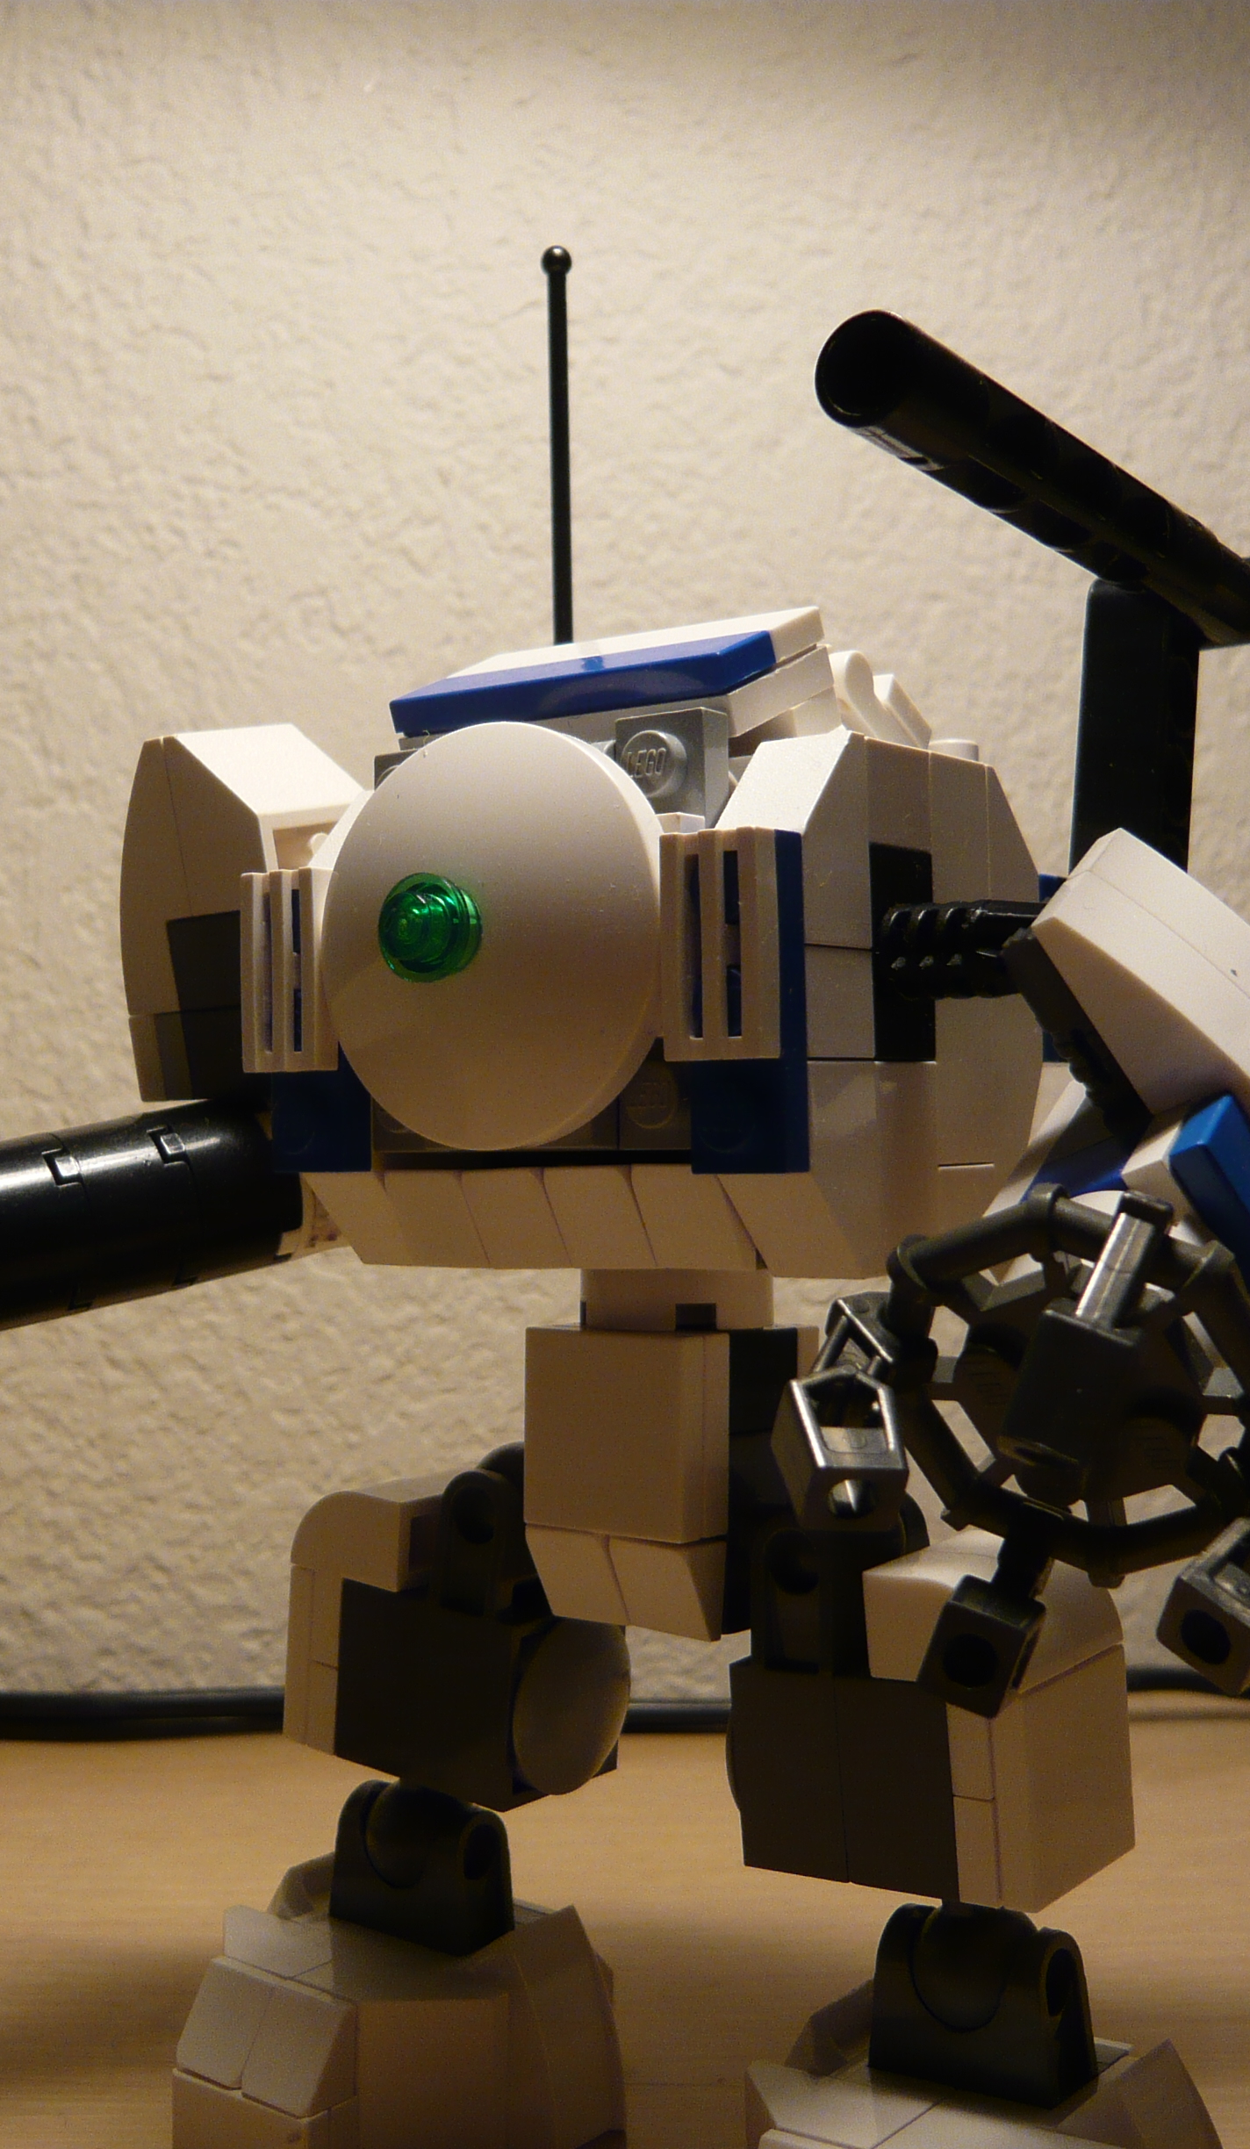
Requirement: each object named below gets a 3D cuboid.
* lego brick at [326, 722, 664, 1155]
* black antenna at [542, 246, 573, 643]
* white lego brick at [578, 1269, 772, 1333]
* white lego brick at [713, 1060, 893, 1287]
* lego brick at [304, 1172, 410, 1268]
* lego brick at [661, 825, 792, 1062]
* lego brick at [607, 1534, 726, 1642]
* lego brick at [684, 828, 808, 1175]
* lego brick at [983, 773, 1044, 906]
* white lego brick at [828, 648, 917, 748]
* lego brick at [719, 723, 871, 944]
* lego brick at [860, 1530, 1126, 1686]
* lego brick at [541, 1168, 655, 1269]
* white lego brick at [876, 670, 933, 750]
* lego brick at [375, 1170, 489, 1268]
[{"bbox_3d":[-0.012,-0.010,0.170,0.032,0.032,0.007,-1,-1,35],"label":"lego brick"},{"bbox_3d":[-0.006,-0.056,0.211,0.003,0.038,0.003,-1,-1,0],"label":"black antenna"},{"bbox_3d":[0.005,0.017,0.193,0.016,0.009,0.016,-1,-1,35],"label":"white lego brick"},{"bbox_3d":[0.012,0.007,0.170,0.008,0.016,0.010,-1,0,34],"label":"white lego brick"},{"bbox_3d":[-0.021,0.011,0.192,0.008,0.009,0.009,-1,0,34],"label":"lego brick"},{"bbox_3d":[0.007,-0.009,0.162,0.008,0.016,0.003,-1,0,34],"label":"lego brick"},{"bbox_3d":[0.003,0.041,0.185,0.008,0.008,0.006,-1,-3,37],"label":"lego brick"},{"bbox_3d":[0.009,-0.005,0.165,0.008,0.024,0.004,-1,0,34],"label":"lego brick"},{"bbox_3d":[0.028,-0.017,0.193,0.008,0.016,0.010,-1,-1,35],"label":"lego brick"},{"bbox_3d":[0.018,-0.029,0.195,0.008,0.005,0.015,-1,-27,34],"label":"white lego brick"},{"bbox_3d":[0.012,-0.017,0.169,0.008,0.016,0.010,-1,-1,35],"label":"lego brick"},{"bbox_3d":[0.028,0.041,0.178,0.013,0.008,0.016,-4,0,38],"label":"lego brick"},{"bbox_3d":[-0.001,0.011,0.178,0.008,0.008,0.006,-1,0,34],"label":"lego brick"},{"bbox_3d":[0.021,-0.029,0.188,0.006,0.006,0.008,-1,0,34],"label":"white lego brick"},{"bbox_3d":[-0.015,0.012,0.187,0.008,0.008,0.006,-1,0,34],"label":"lego brick"}]

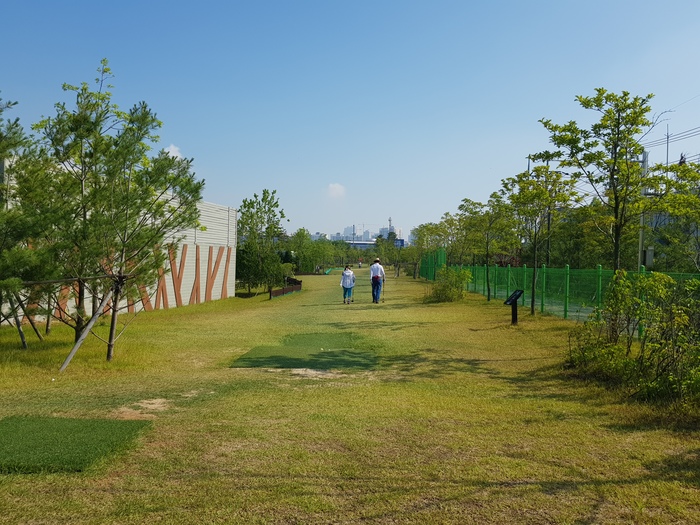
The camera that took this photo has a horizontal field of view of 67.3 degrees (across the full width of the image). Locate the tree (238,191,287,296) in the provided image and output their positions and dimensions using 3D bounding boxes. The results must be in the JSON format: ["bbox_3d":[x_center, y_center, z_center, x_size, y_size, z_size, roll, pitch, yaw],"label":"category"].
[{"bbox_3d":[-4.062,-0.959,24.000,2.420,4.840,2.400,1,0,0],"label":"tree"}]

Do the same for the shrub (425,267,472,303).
[{"bbox_3d":[3.953,0.883,21.100,1.930,1.440,1.800,1,0,0],"label":"shrub"}]

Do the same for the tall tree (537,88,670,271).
[{"bbox_3d":[4.918,-0.921,10.200,2.600,4.910,2.600,1,0,0],"label":"tall tree"}]

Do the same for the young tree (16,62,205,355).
[{"bbox_3d":[-3.728,-0.806,8.150,2.880,4.650,2.700,1,0,0],"label":"young tree"}]

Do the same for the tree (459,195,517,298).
[{"bbox_3d":[5.596,-0.631,21.400,2.360,4.440,2.300,1,0,0],"label":"tree"}]

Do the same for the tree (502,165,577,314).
[{"bbox_3d":[5.622,-0.668,15.600,2.200,4.480,2.200,1,0,0],"label":"tree"}]

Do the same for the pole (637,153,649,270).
[{"bbox_3d":[19.975,-2.978,36.000,0.400,9.380,0.400,1,0,0],"label":"pole"}]

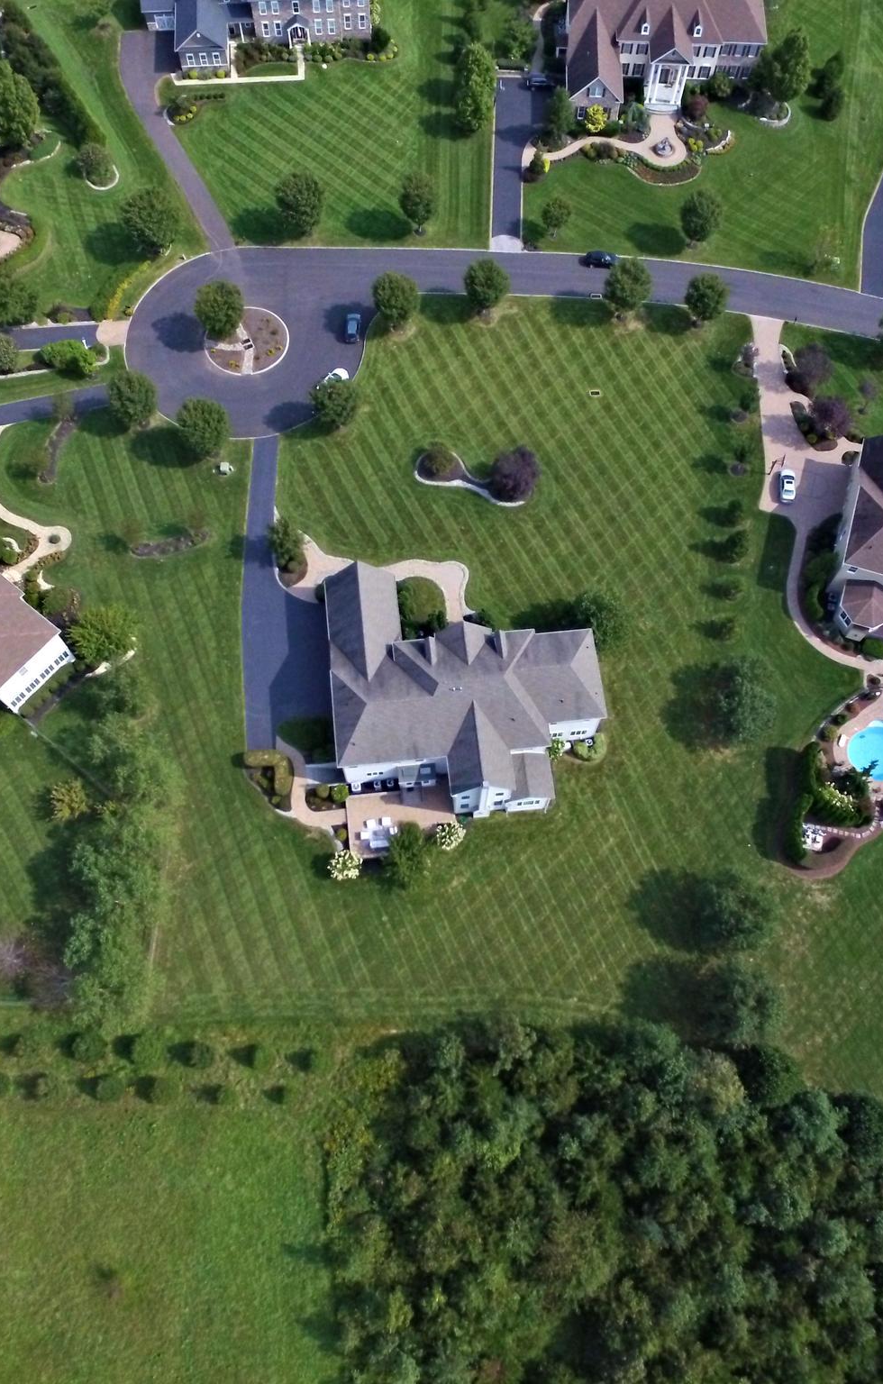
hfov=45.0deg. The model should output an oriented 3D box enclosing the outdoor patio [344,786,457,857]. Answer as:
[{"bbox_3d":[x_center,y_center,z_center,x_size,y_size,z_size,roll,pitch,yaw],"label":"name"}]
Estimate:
[{"bbox_3d":[-4.125,13.415,113.972,11.700,1.000,7.600,-5,68,-1],"label":"outdoor patio"}]

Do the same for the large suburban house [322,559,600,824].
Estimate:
[{"bbox_3d":[2.581,-0.934,114.508,28.750,10.500,27.110,-5,68,-1],"label":"large suburban house"}]

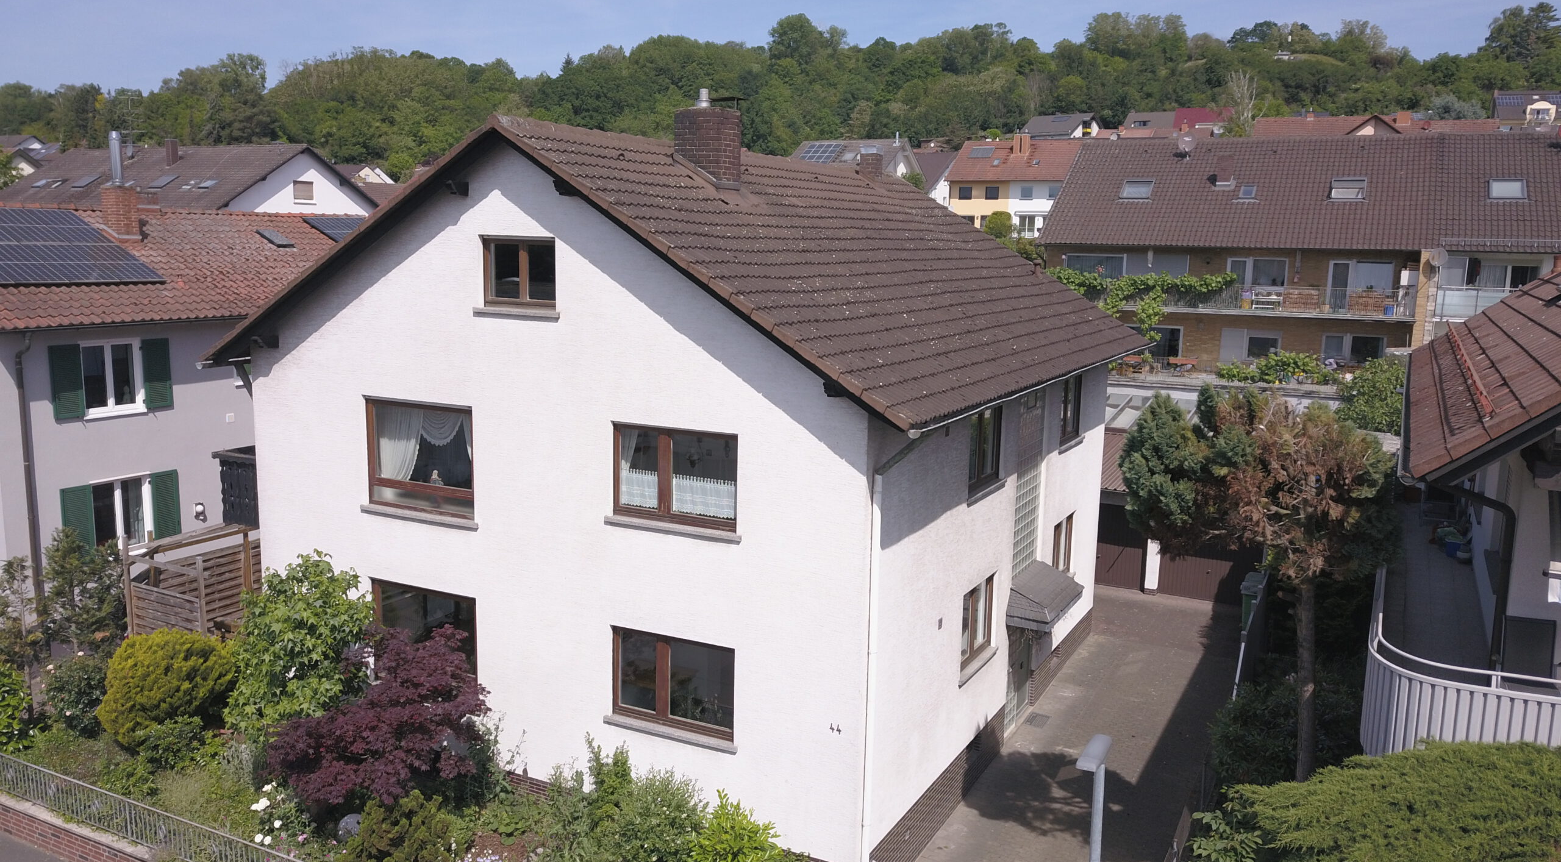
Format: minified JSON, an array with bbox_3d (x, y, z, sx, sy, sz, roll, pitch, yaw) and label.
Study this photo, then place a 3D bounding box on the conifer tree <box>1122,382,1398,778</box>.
[{"bbox_3d":[5.418,2.901,13.744,3.100,7.100,2.900,5,10,27],"label":"conifer tree"}]

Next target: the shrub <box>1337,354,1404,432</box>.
[{"bbox_3d":[17.964,-0.979,35.500,2.500,2.600,2.300,6,10,27],"label":"shrub"}]

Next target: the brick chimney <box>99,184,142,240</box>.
[{"bbox_3d":[-13.590,-4.496,24.176,0.500,1.050,0.500,5,10,27],"label":"brick chimney"}]

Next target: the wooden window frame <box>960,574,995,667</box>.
[{"bbox_3d":[3.134,3.076,18.942,0.120,1.342,1.730,6,10,27],"label":"wooden window frame"}]

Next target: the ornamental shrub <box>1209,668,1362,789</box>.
[{"bbox_3d":[7.451,4.795,17.511,2.000,2.200,2.000,5,10,27],"label":"ornamental shrub"}]

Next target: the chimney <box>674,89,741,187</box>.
[{"bbox_3d":[-1.155,-4.419,17.930,0.800,1.400,0.700,5,10,27],"label":"chimney"}]

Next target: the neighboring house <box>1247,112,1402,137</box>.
[{"bbox_3d":[40.344,-18.741,86.936,12.800,9.000,11.000,4,10,22],"label":"neighboring house"}]

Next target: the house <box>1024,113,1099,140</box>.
[{"bbox_3d":[46.512,-48.127,194.000,11.000,8.700,10.300,9,11,41],"label":"house"}]

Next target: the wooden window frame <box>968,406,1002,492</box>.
[{"bbox_3d":[3.185,0.232,18.514,0.120,1.345,1.740,6,10,27],"label":"wooden window frame"}]

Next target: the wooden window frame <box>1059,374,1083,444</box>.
[{"bbox_3d":[5.575,-0.537,22.611,0.120,1.280,1.830,5,10,27],"label":"wooden window frame"}]

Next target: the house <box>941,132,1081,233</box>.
[{"bbox_3d":[23.740,-24.041,114.240,12.200,9.800,10.600,5,10,25],"label":"house"}]

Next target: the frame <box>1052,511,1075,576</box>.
[{"bbox_3d":[5.591,2.398,23.526,0.120,1.340,1.680,6,10,27],"label":"frame"}]

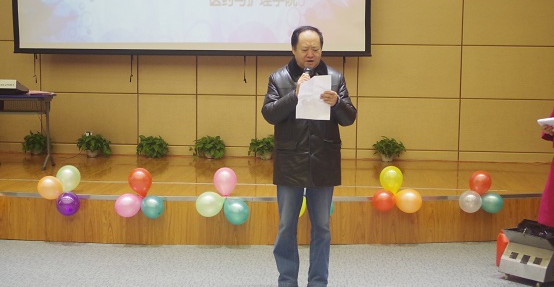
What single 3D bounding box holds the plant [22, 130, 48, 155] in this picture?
[{"bbox_3d":[-2.877,-0.004,9.569,0.333,0.292,0.317,1,5,4],"label":"plant"}]

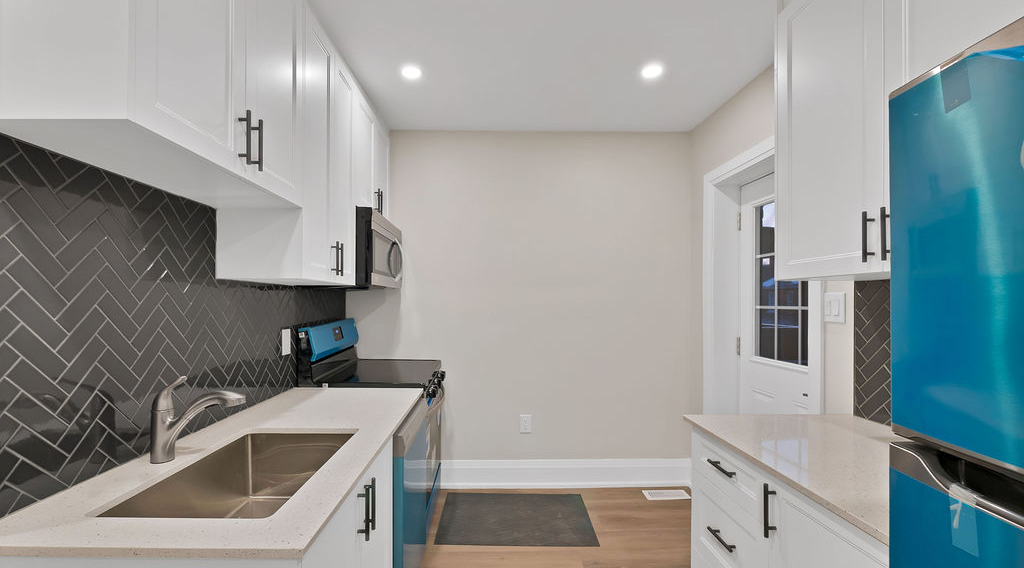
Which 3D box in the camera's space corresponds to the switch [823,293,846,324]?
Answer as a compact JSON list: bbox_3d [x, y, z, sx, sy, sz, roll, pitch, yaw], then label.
[{"bbox_3d":[1.333,0.100,1.710,0.010,0.121,0.116,0,-1,-2],"label":"switch"}]

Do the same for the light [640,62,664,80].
[{"bbox_3d":[0.735,-1.113,2.168,0.120,0.015,0.120,0,-1,-2],"label":"light"}]

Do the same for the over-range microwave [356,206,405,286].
[{"bbox_3d":[-0.940,-0.172,2.510,0.410,0.405,0.757,0,-1,-2],"label":"over-range microwave"}]

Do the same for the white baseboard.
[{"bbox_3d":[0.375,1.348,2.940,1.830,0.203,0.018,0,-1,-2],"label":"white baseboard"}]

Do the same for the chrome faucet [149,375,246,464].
[{"bbox_3d":[-0.881,0.379,1.174,0.262,0.238,0.056,0,-1,-2],"label":"chrome faucet"}]

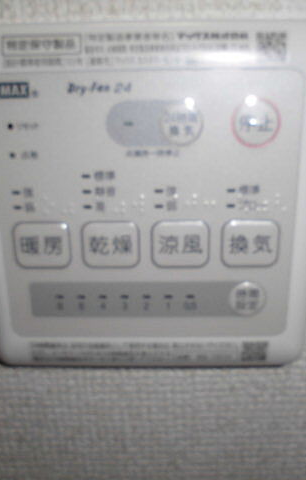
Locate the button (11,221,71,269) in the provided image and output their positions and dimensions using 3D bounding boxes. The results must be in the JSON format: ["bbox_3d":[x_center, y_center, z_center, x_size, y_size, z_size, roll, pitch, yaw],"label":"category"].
[{"bbox_3d":[-0.039,0.002,0.169,0.020,0.018,0.002,0,16,1],"label":"button"}]

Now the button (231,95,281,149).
[{"bbox_3d":[0.034,-0.038,0.156,0.016,0.016,0.002,0,16,1],"label":"button"}]

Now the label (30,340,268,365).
[{"bbox_3d":[-0.001,0.042,0.180,0.089,0.009,0.001,0,16,1],"label":"label"}]

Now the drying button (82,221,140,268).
[{"bbox_3d":[-0.015,0.002,0.168,0.020,0.018,0.002,0,16,1],"label":"drying button"}]

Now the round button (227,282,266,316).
[{"bbox_3d":[0.034,0.021,0.173,0.014,0.014,0.002,0,16,1],"label":"round button"}]

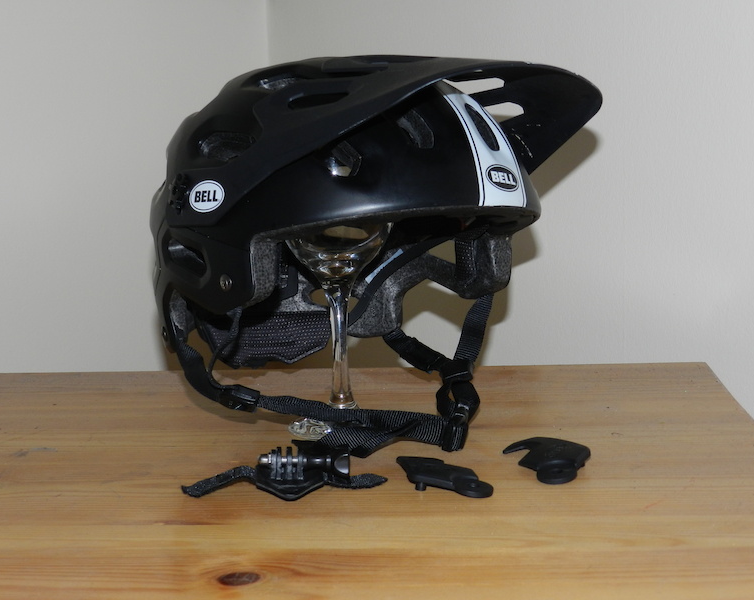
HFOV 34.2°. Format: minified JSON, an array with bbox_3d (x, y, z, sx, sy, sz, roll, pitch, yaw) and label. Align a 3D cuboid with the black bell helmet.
[{"bbox_3d":[-0.006,-0.030,0.749,0.332,0.237,0.212,10,16,43],"label":"black bell helmet"}]

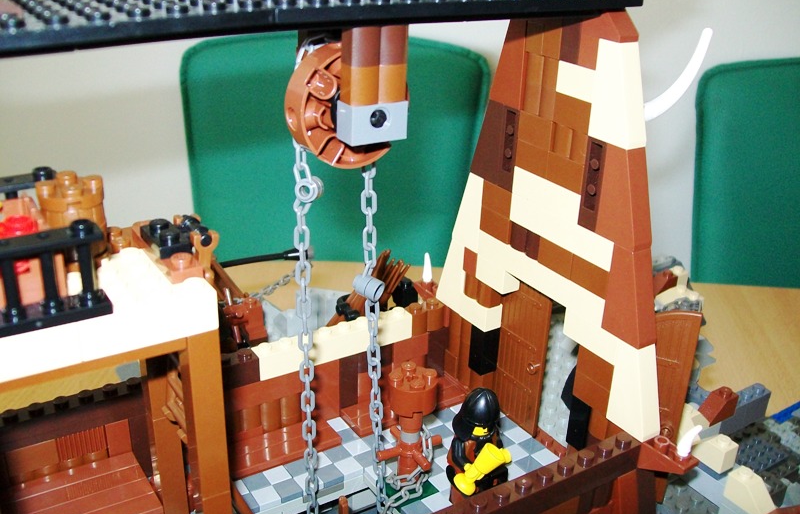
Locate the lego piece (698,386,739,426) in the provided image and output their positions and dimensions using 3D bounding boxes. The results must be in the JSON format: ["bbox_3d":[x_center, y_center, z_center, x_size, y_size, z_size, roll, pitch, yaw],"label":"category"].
[{"bbox_3d":[0.133,0.062,0.350,0.016,0.011,0.008,-13,27,-30],"label":"lego piece"}]

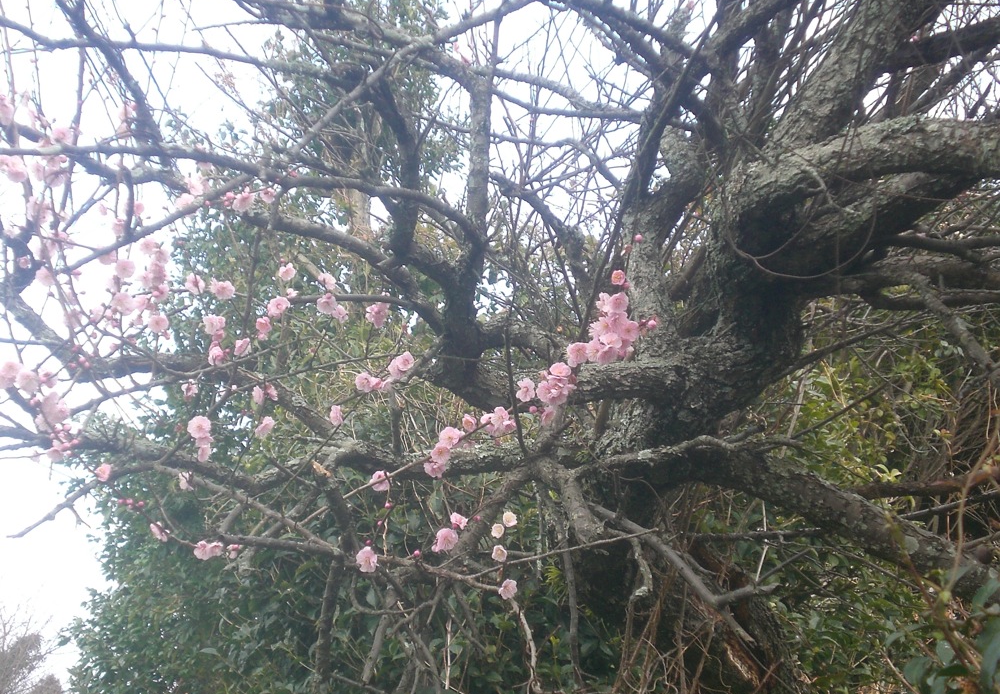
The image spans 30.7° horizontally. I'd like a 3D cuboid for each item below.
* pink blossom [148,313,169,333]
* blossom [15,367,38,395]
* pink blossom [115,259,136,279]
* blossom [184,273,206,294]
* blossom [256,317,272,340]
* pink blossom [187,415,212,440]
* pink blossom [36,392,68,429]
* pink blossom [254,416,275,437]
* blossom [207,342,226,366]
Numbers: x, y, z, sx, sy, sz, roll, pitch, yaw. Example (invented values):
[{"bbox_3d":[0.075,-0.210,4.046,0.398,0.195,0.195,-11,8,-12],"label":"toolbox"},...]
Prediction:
[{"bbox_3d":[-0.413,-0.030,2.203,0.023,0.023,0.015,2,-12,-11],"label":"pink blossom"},{"bbox_3d":[-0.547,0.040,2.103,0.026,0.029,0.018,3,-12,-15],"label":"blossom"},{"bbox_3d":[-0.535,-0.111,2.600,0.030,0.024,0.020,0,6,0],"label":"pink blossom"},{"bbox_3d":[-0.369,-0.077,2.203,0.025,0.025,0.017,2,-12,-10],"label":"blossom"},{"bbox_3d":[-0.324,-0.025,2.500,0.021,0.032,0.022,-2,0,11],"label":"blossom"},{"bbox_3d":[-0.344,0.091,2.080,0.026,0.027,0.017,1,1,-3],"label":"pink blossom"},{"bbox_3d":[-0.479,0.068,1.950,0.030,0.034,0.022,1,0,-6],"label":"pink blossom"},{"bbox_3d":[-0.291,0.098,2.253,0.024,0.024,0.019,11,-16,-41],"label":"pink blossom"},{"bbox_3d":[-0.336,0.009,2.150,0.021,0.026,0.021,4,13,-19],"label":"blossom"}]

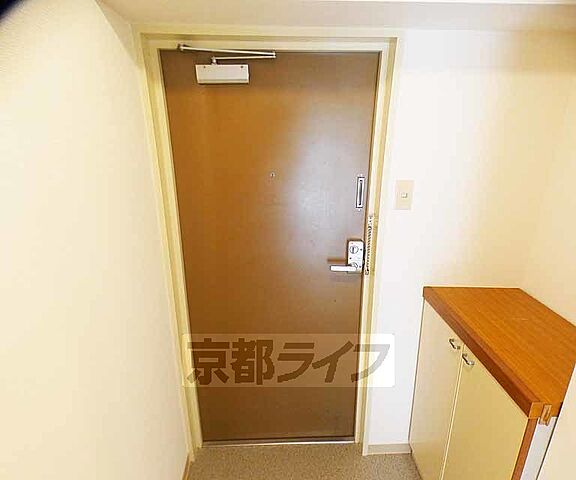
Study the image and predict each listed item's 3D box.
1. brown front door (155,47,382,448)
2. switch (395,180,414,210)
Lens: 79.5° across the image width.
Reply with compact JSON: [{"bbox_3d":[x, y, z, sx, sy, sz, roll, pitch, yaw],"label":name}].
[{"bbox_3d":[-0.057,0.191,1.642,0.838,1.930,0.043,-1,18,-2],"label":"brown front door"},{"bbox_3d":[0.472,-0.181,1.404,0.070,0.120,0.012,-1,18,-1],"label":"switch"}]

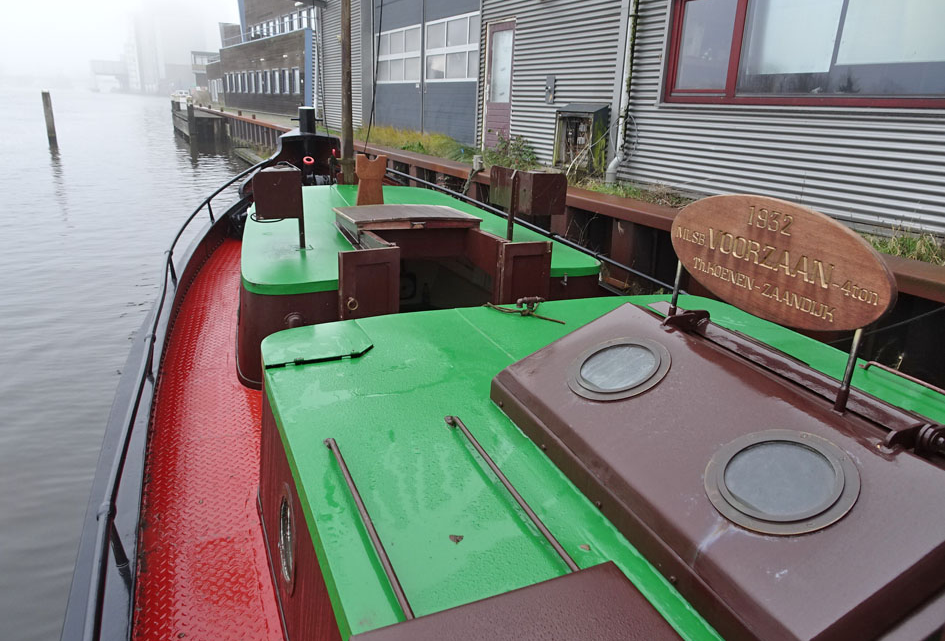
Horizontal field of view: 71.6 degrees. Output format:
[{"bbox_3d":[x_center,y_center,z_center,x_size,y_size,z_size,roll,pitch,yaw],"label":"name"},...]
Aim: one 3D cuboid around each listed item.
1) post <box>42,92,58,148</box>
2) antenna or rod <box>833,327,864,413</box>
[{"bbox_3d":[-16.654,-7.931,25.839,0.255,2.150,0.255,-9,21,-30],"label":"post"},{"bbox_3d":[0.847,0.113,1.473,0.024,0.204,0.024,-6,20,-22],"label":"antenna or rod"}]

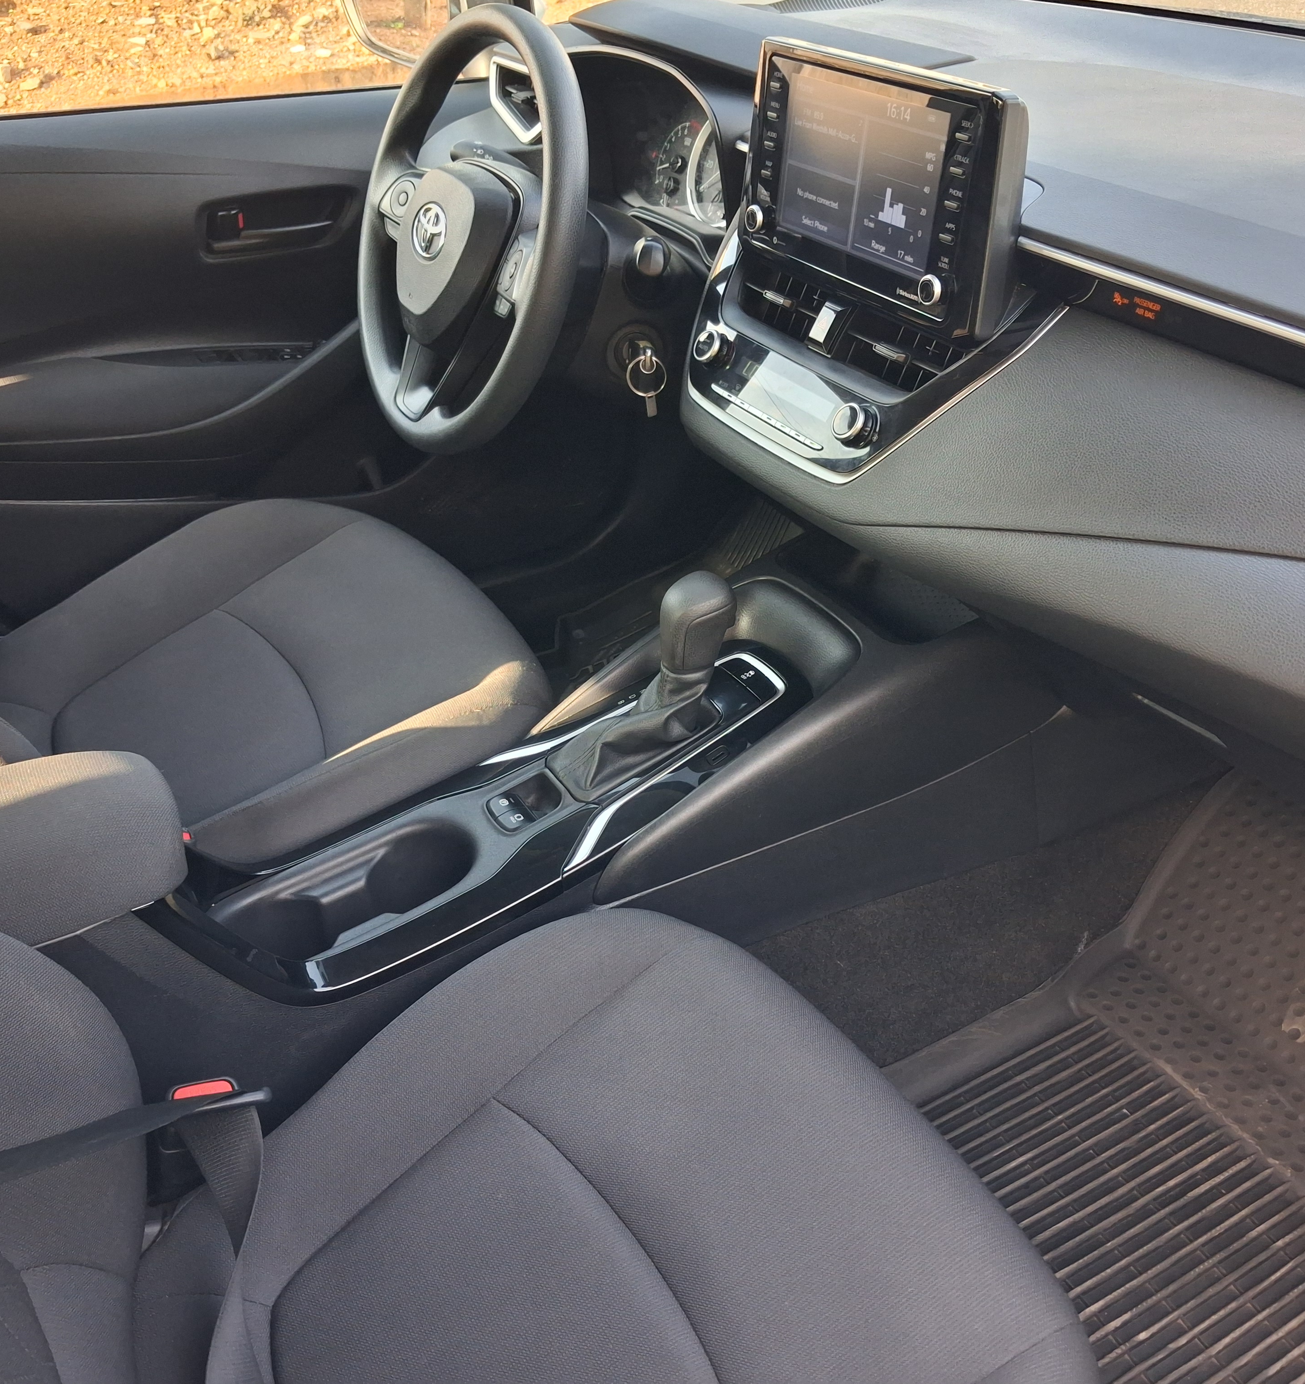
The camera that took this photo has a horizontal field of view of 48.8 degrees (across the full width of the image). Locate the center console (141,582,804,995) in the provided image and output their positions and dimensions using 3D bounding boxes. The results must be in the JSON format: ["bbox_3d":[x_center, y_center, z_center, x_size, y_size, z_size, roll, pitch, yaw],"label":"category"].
[{"bbox_3d":[-0.115,0.049,1.048,0.525,0.171,0.180,-22,38,-24],"label":"center console"}]

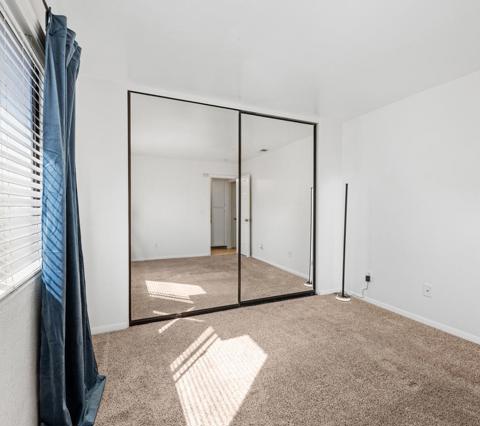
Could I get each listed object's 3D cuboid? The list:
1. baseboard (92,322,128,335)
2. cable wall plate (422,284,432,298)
[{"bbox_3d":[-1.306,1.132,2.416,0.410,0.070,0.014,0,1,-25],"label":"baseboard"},{"bbox_3d":[1.910,0.800,2.536,0.012,0.117,0.072,0,2,-26],"label":"cable wall plate"}]

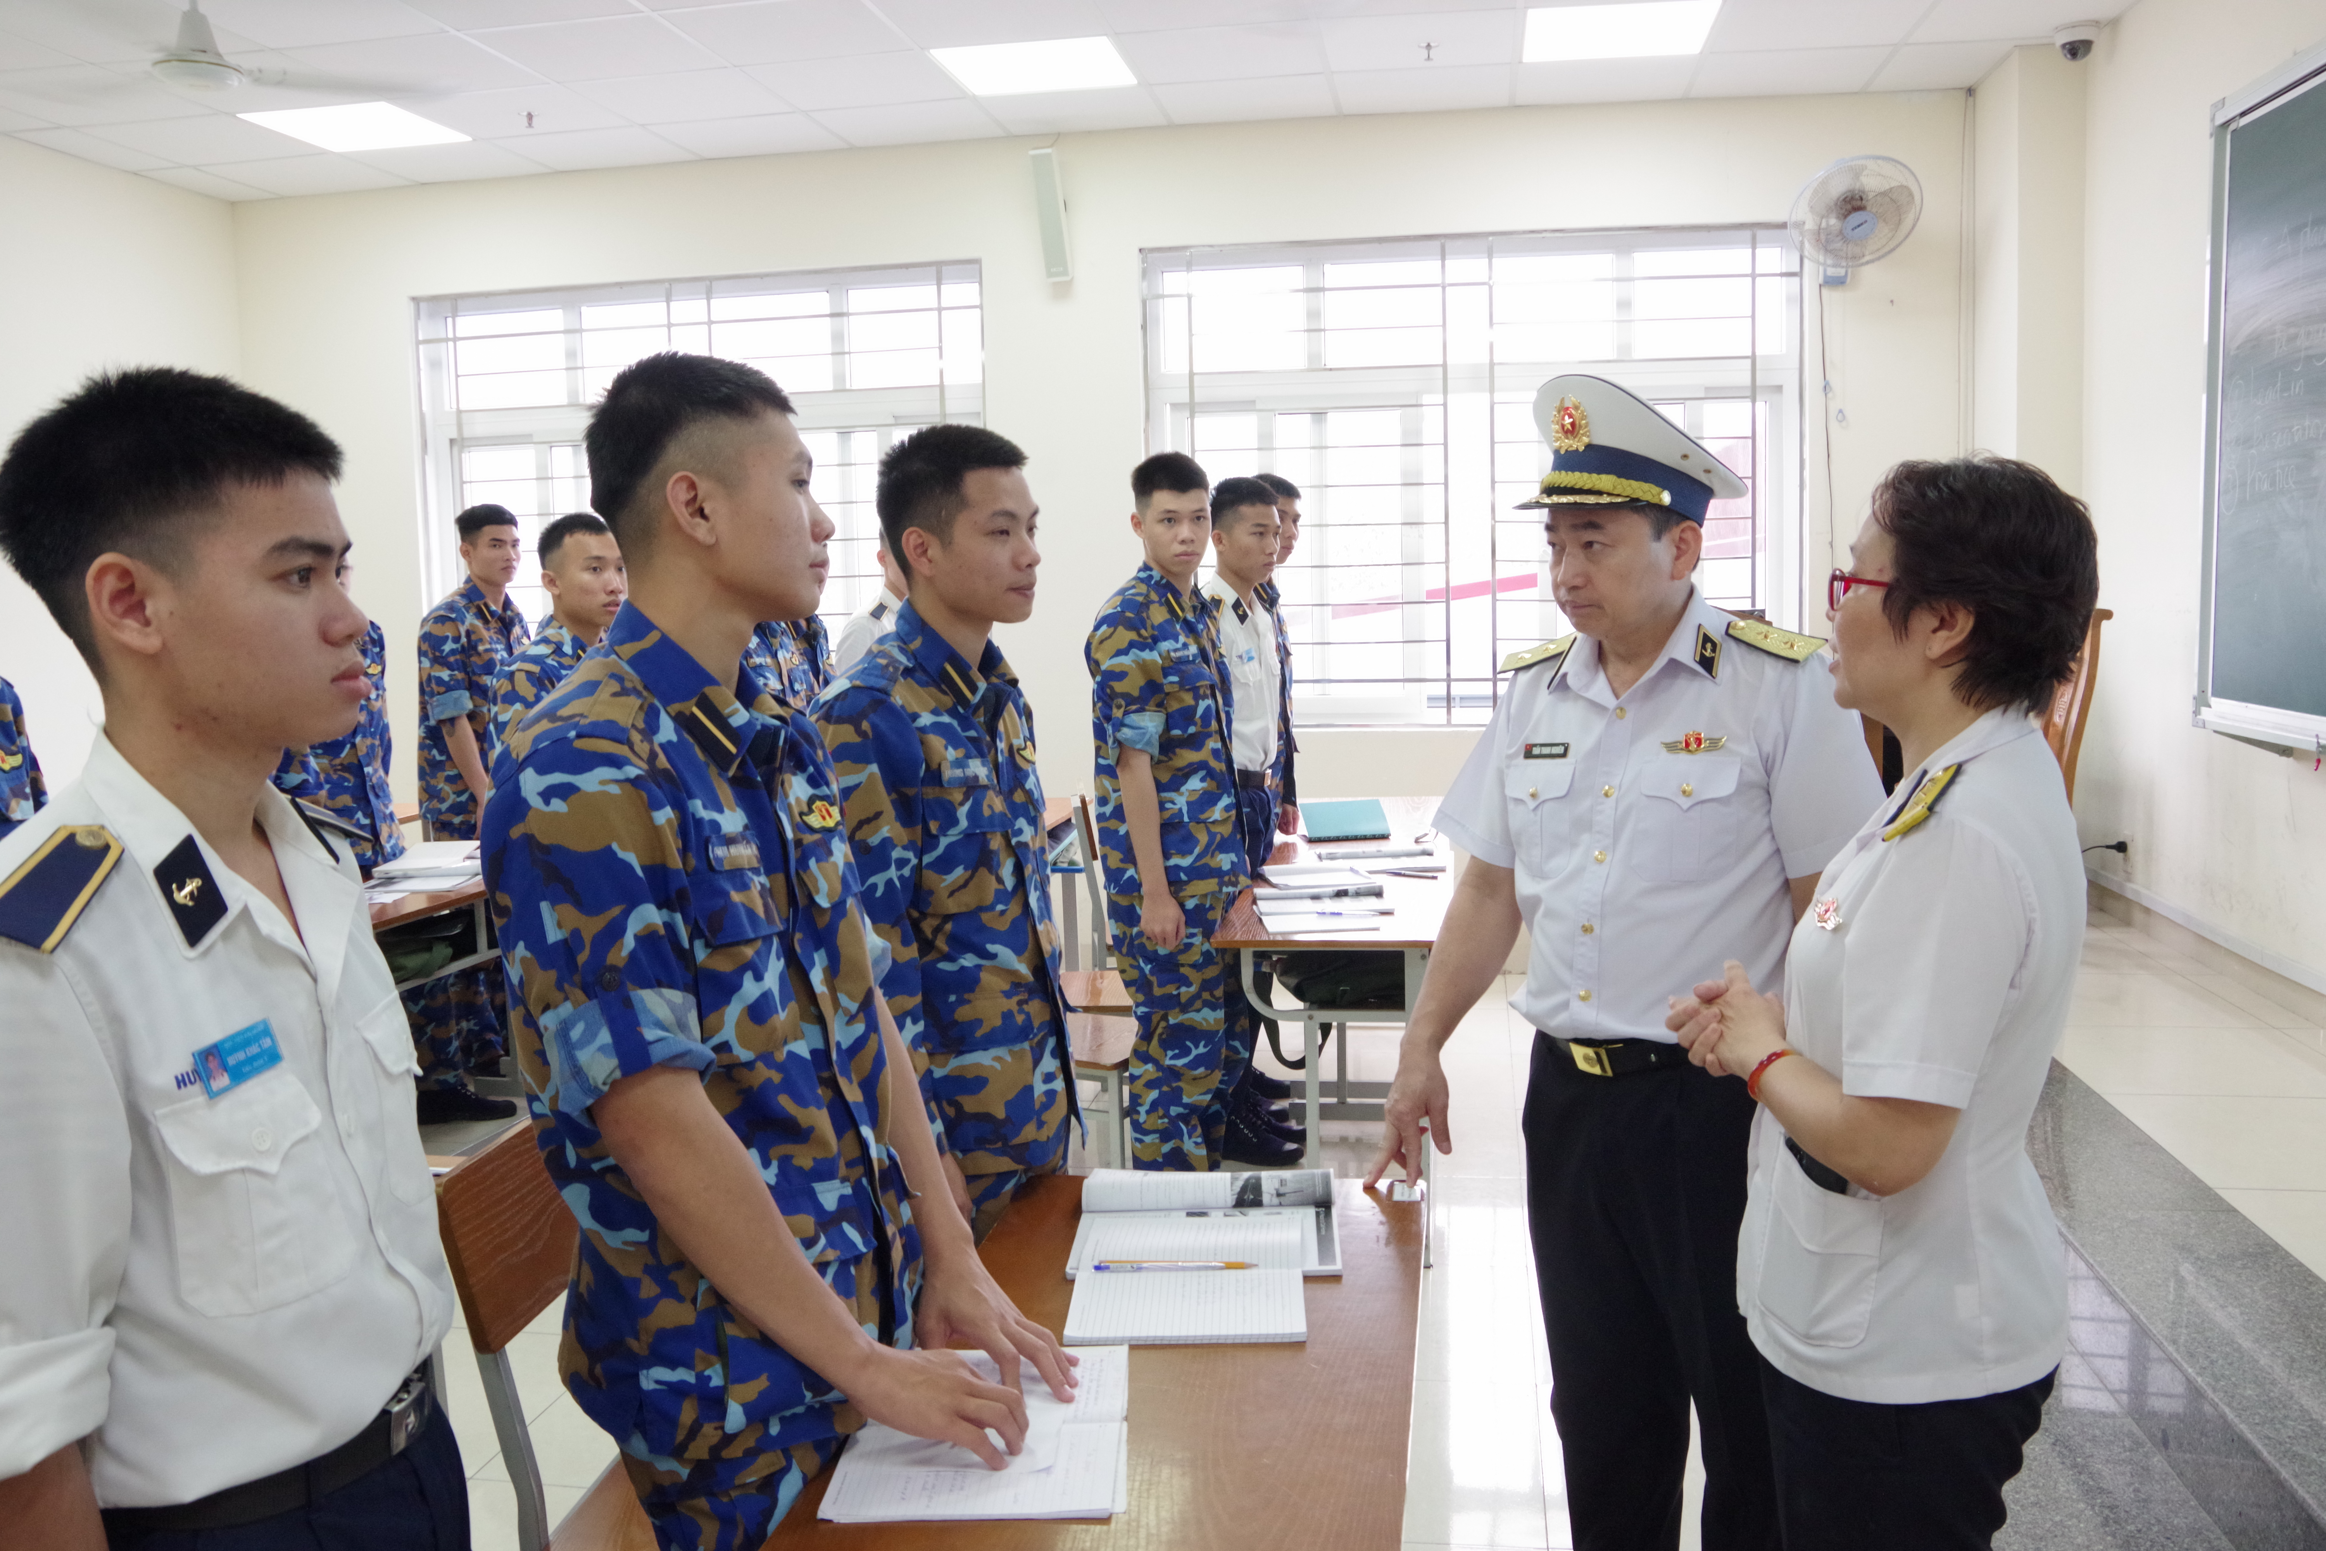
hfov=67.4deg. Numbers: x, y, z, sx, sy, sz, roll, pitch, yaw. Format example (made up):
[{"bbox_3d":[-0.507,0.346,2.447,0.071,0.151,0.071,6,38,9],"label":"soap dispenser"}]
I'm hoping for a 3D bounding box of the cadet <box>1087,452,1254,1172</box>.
[{"bbox_3d":[0.026,0.212,3.625,0.300,1.735,0.480,2,8,27],"label":"cadet"}]

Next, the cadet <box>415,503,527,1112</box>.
[{"bbox_3d":[-2.069,0.052,5.360,0.360,1.780,0.500,0,7,14],"label":"cadet"}]

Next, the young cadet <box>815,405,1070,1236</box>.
[{"bbox_3d":[-0.266,0.412,2.266,0.320,1.701,0.480,2,8,26],"label":"young cadet"}]

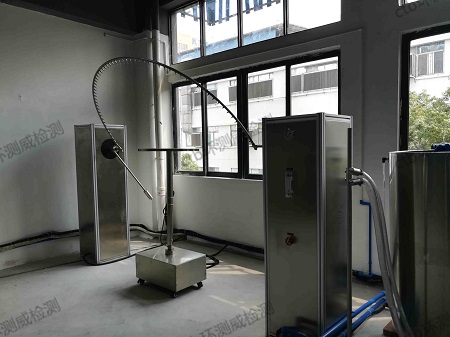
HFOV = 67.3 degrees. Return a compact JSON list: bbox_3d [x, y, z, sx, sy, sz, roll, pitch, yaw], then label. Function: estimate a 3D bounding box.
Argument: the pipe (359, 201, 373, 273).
[{"bbox_3d":[1.436,0.702,3.432,0.108,0.747,0.036,2,4,40],"label":"pipe"}]

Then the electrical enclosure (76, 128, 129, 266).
[{"bbox_3d":[-1.594,0.307,4.429,0.454,1.715,0.472,2,4,42],"label":"electrical enclosure"}]

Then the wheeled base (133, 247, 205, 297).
[{"bbox_3d":[-0.547,1.031,3.416,0.589,0.308,0.400,2,3,38],"label":"wheeled base"}]

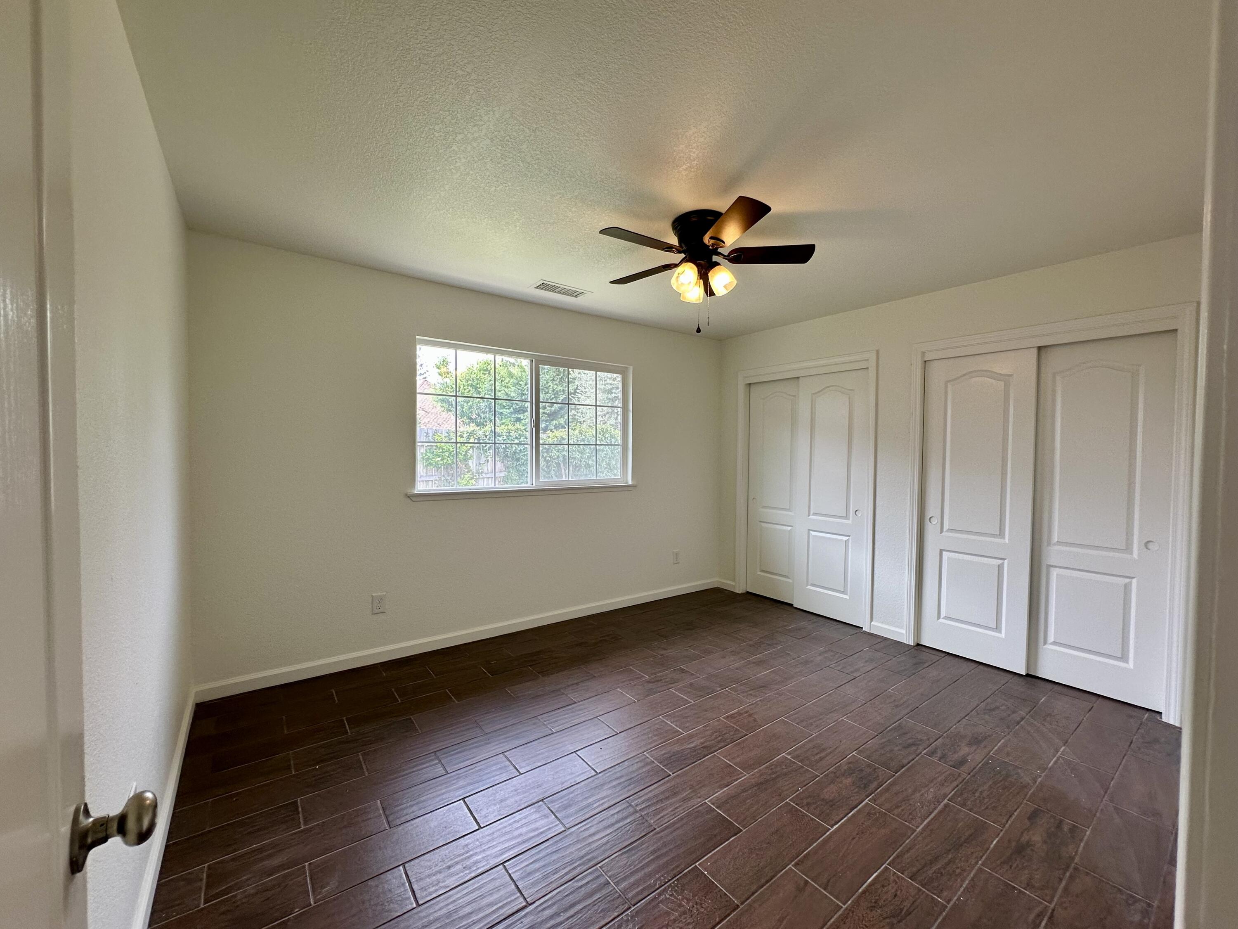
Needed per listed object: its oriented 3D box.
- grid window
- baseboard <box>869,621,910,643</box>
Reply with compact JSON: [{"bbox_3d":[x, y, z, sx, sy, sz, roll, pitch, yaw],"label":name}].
[{"bbox_3d":[-0.644,-0.332,3.844,1.772,1.014,0.080,-1,2,-36],"label":"grid window"},{"bbox_3d":[1.989,1.233,3.689,0.018,0.084,0.259,-1,2,-36],"label":"baseboard"}]

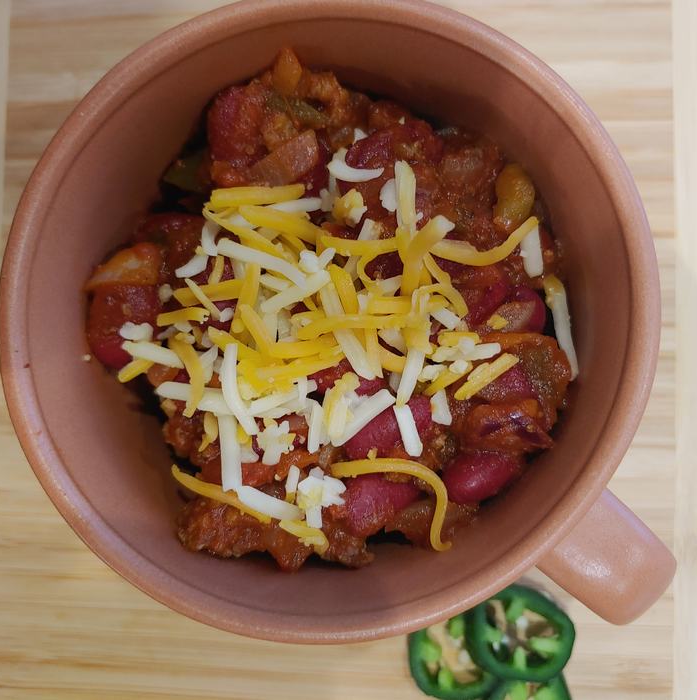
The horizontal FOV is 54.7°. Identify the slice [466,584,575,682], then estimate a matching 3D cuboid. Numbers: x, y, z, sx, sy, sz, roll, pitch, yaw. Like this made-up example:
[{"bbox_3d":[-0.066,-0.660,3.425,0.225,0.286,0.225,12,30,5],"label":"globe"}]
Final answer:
[{"bbox_3d":[0.047,0.077,0.184,0.028,0.006,0.025,0,84,-4],"label":"slice"}]

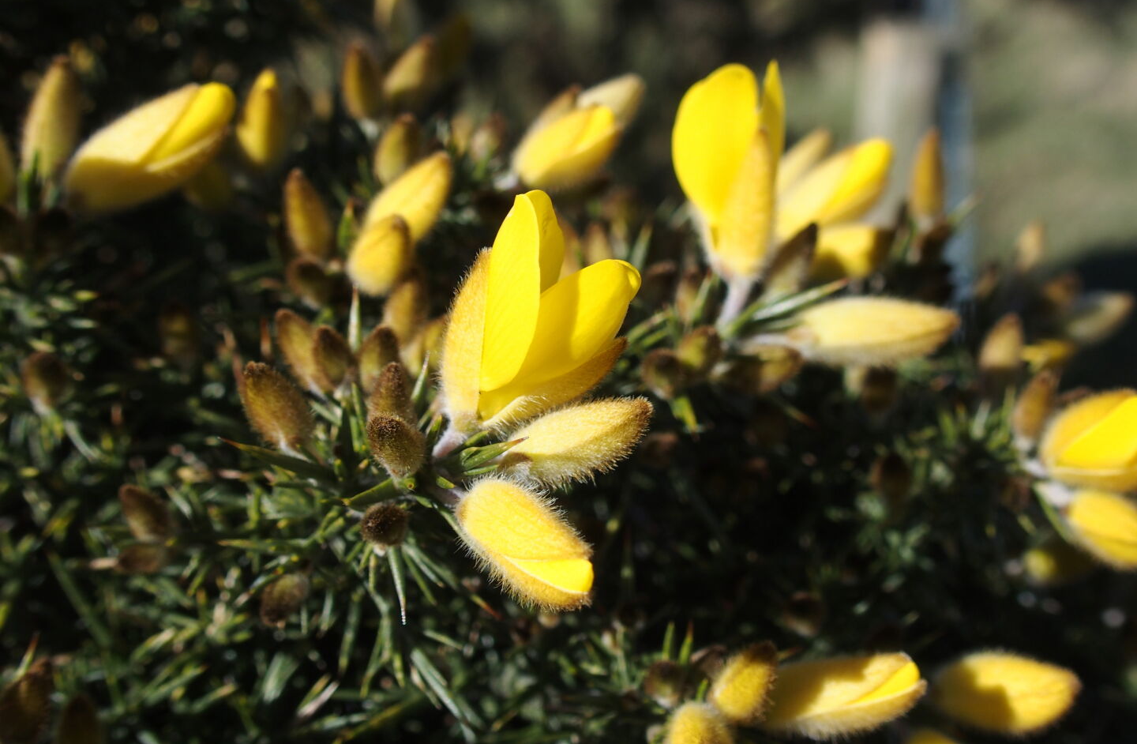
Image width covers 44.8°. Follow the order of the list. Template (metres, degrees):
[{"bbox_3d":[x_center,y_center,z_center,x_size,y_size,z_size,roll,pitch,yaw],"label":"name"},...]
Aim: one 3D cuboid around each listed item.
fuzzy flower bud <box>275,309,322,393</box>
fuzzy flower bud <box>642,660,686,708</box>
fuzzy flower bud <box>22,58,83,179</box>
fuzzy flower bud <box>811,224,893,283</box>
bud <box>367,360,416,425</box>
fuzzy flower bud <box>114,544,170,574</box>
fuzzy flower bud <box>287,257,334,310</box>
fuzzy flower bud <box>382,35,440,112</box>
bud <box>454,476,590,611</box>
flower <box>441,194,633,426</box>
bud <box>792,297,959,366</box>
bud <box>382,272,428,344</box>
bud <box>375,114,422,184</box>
[{"bbox_3d":[-0.025,-0.002,0.128,0.004,0.008,0.004,-25,3,0],"label":"fuzzy flower bud"},{"bbox_3d":[0.009,0.029,0.130,0.004,0.005,0.004,-6,21,0],"label":"fuzzy flower bud"},{"bbox_3d":[-0.054,-0.027,0.145,0.005,0.013,0.005,15,3,0],"label":"fuzzy flower bud"},{"bbox_3d":[0.030,-0.013,0.147,0.009,0.006,0.005,-9,0,18],"label":"fuzzy flower bud"},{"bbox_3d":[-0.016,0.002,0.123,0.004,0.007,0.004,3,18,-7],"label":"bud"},{"bbox_3d":[-0.042,0.018,0.135,0.006,0.003,0.003,-9,0,-17],"label":"fuzzy flower bud"},{"bbox_3d":[-0.027,-0.009,0.143,0.004,0.006,0.004,-33,44,-7],"label":"fuzzy flower bud"},{"bbox_3d":[-0.018,-0.035,0.160,0.005,0.009,0.005,32,12,0],"label":"fuzzy flower bud"},{"bbox_3d":[-0.004,0.014,0.110,0.014,0.007,0.006,41,0,19],"label":"bud"},{"bbox_3d":[-0.002,-0.005,0.120,0.010,0.020,0.012,15,20,-41],"label":"flower"},{"bbox_3d":[0.029,-0.004,0.128,0.015,0.006,0.006,-2,0,6],"label":"bud"},{"bbox_3d":[-0.017,-0.006,0.140,0.004,0.008,0.004,18,12,0],"label":"bud"},{"bbox_3d":[-0.020,-0.026,0.160,0.005,0.008,0.005,16,9,0],"label":"bud"}]

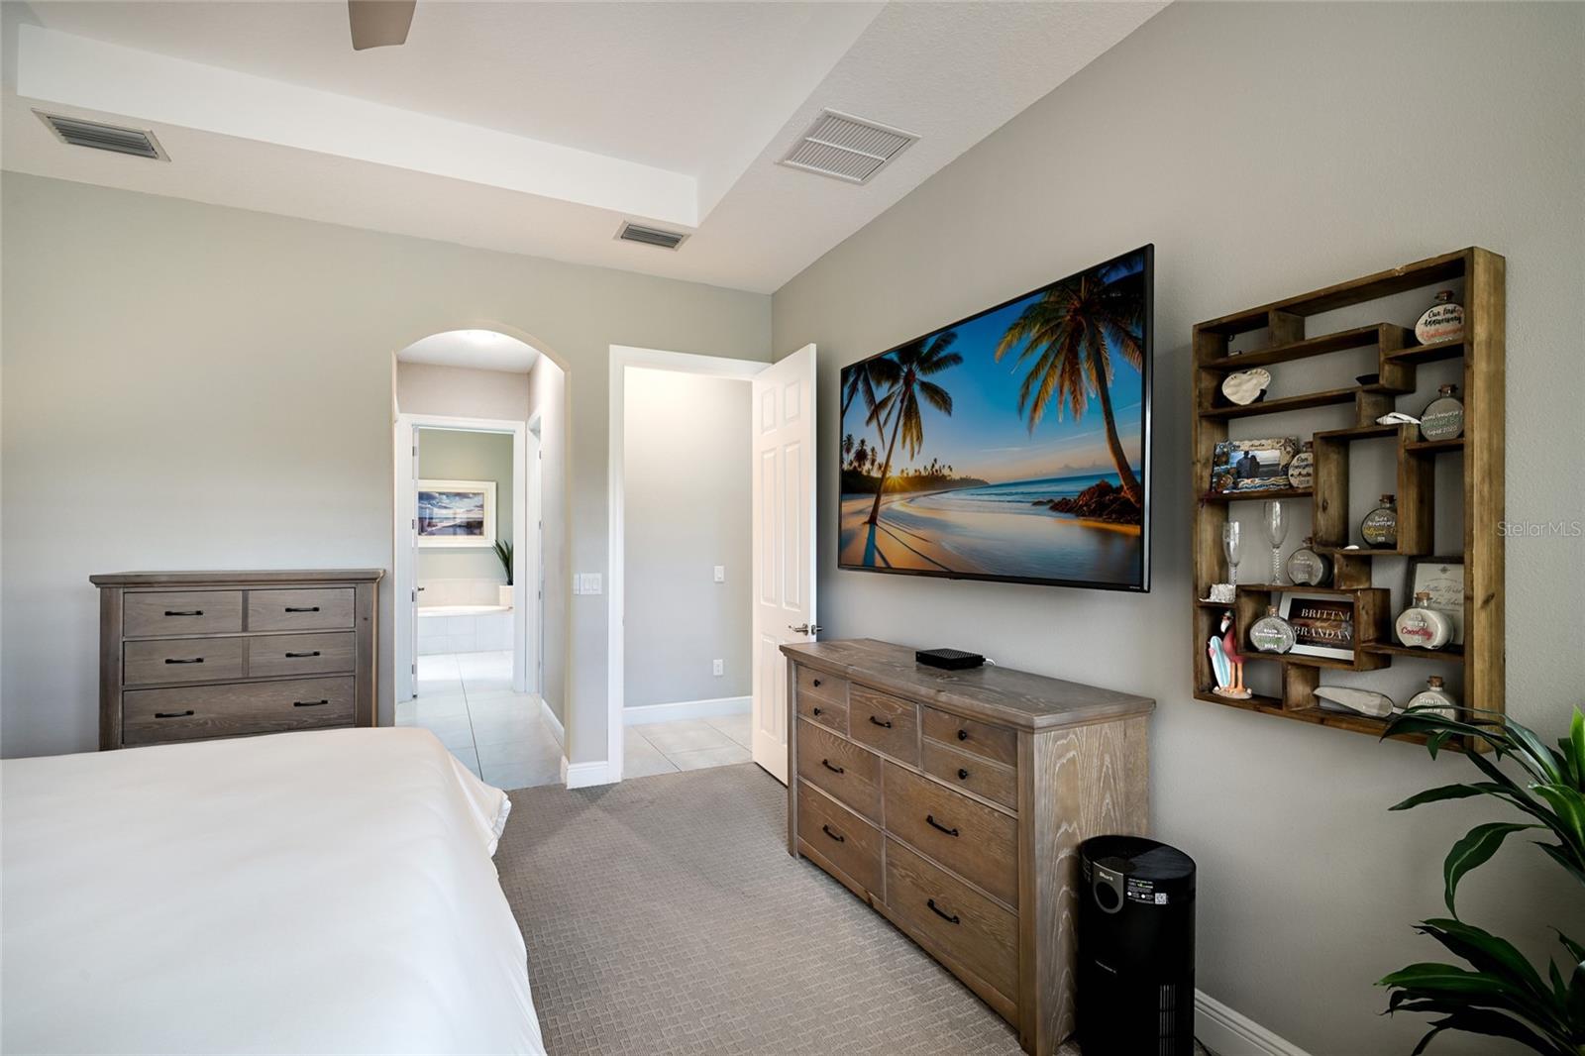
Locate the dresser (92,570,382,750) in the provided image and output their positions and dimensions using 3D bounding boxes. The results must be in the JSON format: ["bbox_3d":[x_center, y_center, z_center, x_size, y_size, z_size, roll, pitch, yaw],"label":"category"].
[{"bbox_3d":[-2.426,0.843,3.183,0.975,1.278,0.475,0,-1,-26],"label":"dresser"}]

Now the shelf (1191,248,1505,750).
[{"bbox_3d":[1.272,-0.053,1.672,0.123,0.991,0.584,0,-1,-26],"label":"shelf"}]

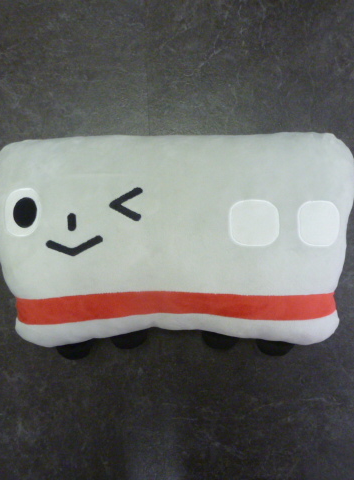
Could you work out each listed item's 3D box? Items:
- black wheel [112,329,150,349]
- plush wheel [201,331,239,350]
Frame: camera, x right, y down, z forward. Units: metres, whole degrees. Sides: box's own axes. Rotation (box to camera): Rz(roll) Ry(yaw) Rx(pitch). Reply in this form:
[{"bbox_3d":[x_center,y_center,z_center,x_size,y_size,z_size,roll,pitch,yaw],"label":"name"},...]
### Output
[{"bbox_3d":[-0.058,0.121,0.550,0.046,0.024,0.030,-1,88,0],"label":"black wheel"},{"bbox_3d":[0.054,0.122,0.550,0.046,0.024,0.030,-1,88,0],"label":"plush wheel"}]

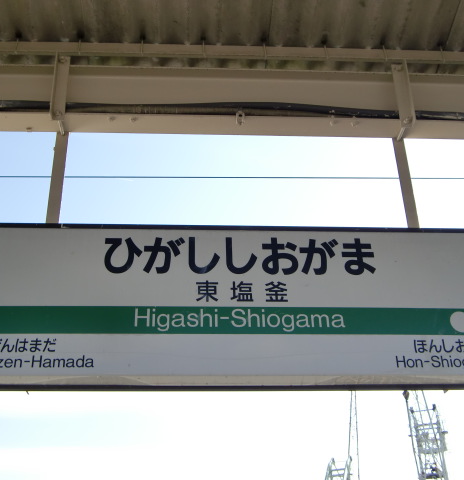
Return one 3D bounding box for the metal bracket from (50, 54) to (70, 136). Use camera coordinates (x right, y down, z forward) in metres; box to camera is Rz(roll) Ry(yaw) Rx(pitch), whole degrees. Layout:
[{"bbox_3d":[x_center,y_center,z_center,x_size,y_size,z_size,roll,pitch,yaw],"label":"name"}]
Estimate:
[{"bbox_3d":[-0.693,-0.640,2.933,0.050,0.338,0.050,1,-29,-4],"label":"metal bracket"}]

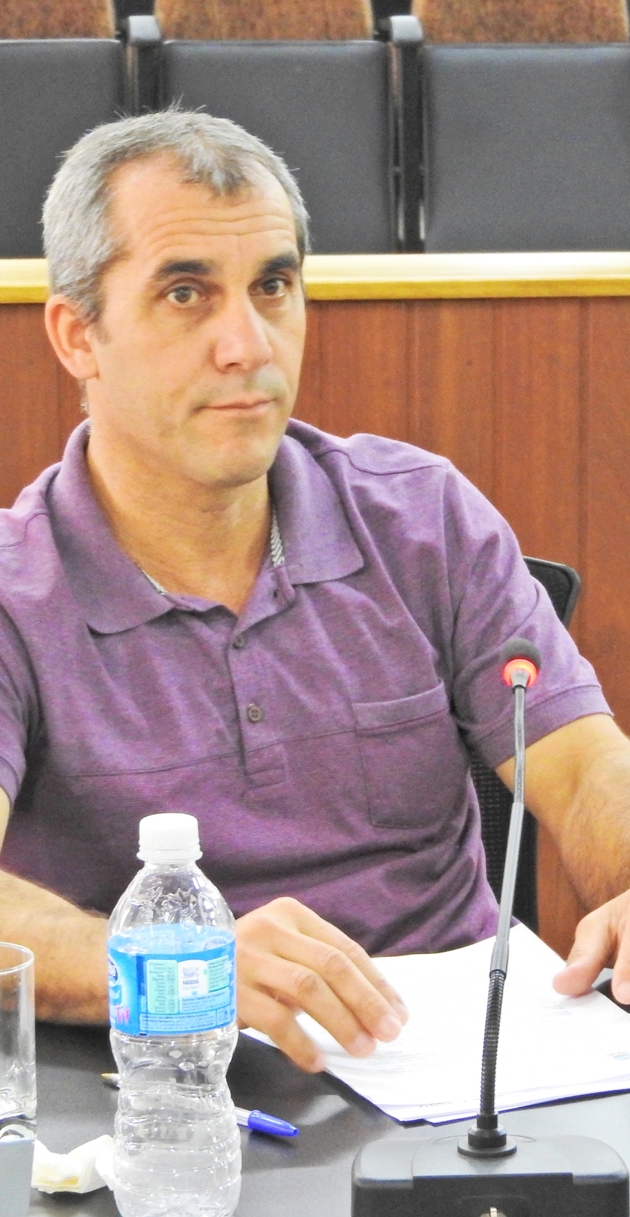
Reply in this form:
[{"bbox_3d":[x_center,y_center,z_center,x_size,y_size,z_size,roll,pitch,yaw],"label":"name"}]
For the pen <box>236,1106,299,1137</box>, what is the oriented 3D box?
[{"bbox_3d":[-0.064,0.272,2.192,0.153,0.012,0.012,10,15,42],"label":"pen"}]

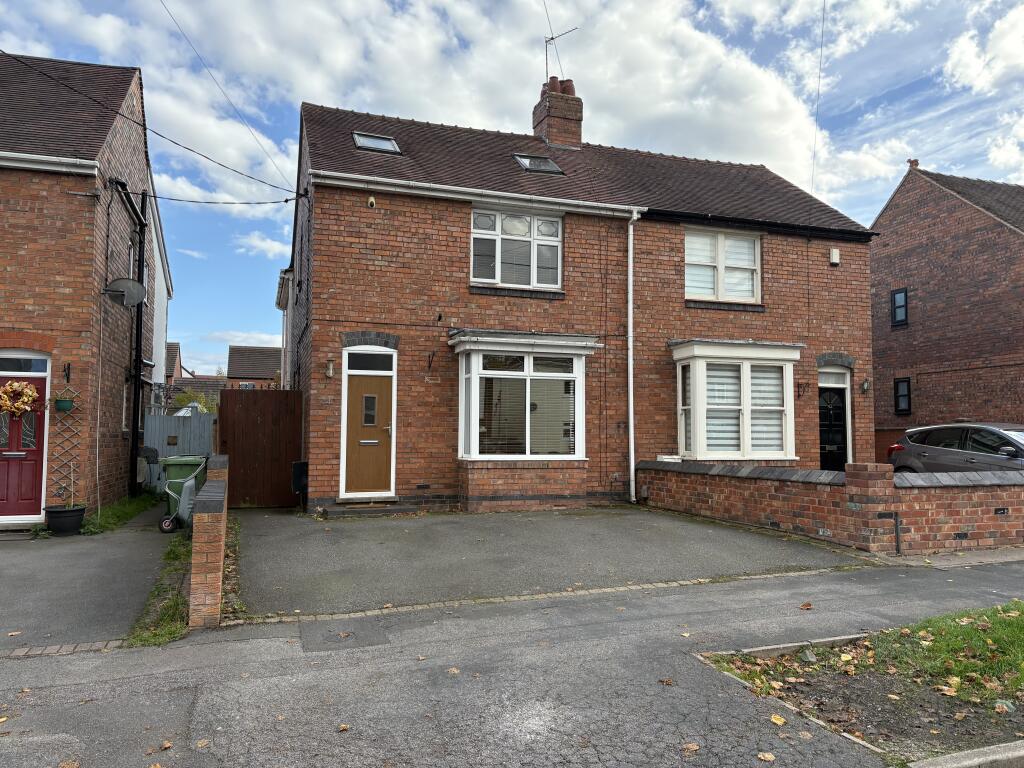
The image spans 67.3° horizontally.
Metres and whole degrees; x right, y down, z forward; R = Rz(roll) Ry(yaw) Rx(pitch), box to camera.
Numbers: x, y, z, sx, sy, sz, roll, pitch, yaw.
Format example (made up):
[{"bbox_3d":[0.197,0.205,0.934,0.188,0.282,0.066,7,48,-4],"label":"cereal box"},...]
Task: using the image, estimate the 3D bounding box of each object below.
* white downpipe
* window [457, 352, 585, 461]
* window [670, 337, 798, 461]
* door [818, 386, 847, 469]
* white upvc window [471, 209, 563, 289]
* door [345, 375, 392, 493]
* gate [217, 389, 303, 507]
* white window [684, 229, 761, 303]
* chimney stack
[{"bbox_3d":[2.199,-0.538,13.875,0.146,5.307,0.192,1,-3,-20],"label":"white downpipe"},{"bbox_3d":[0.169,0.387,12.845,1.983,1.725,0.666,1,-3,-20],"label":"window"},{"bbox_3d":[4.205,0.340,14.306,2.361,2.104,0.686,1,-3,-20],"label":"window"},{"bbox_3d":[6.502,1.017,15.629,0.747,1.882,0.071,1,-3,-20],"label":"door"},{"bbox_3d":[0.110,-2.321,13.407,1.680,1.302,0.101,1,-3,-20],"label":"white upvc window"},{"bbox_3d":[-2.289,0.806,12.375,0.721,1.877,0.071,1,-3,-20],"label":"door"},{"bbox_3d":[-4.057,1.048,12.433,1.302,1.907,0.081,1,-3,-20],"label":"gate"},{"bbox_3d":[4.071,-2.266,14.889,1.756,1.377,0.121,1,-3,-20],"label":"white window"},{"bbox_3d":[1.030,-5.919,17.140,0.838,1.685,0.938,1,-3,-20],"label":"chimney stack"}]

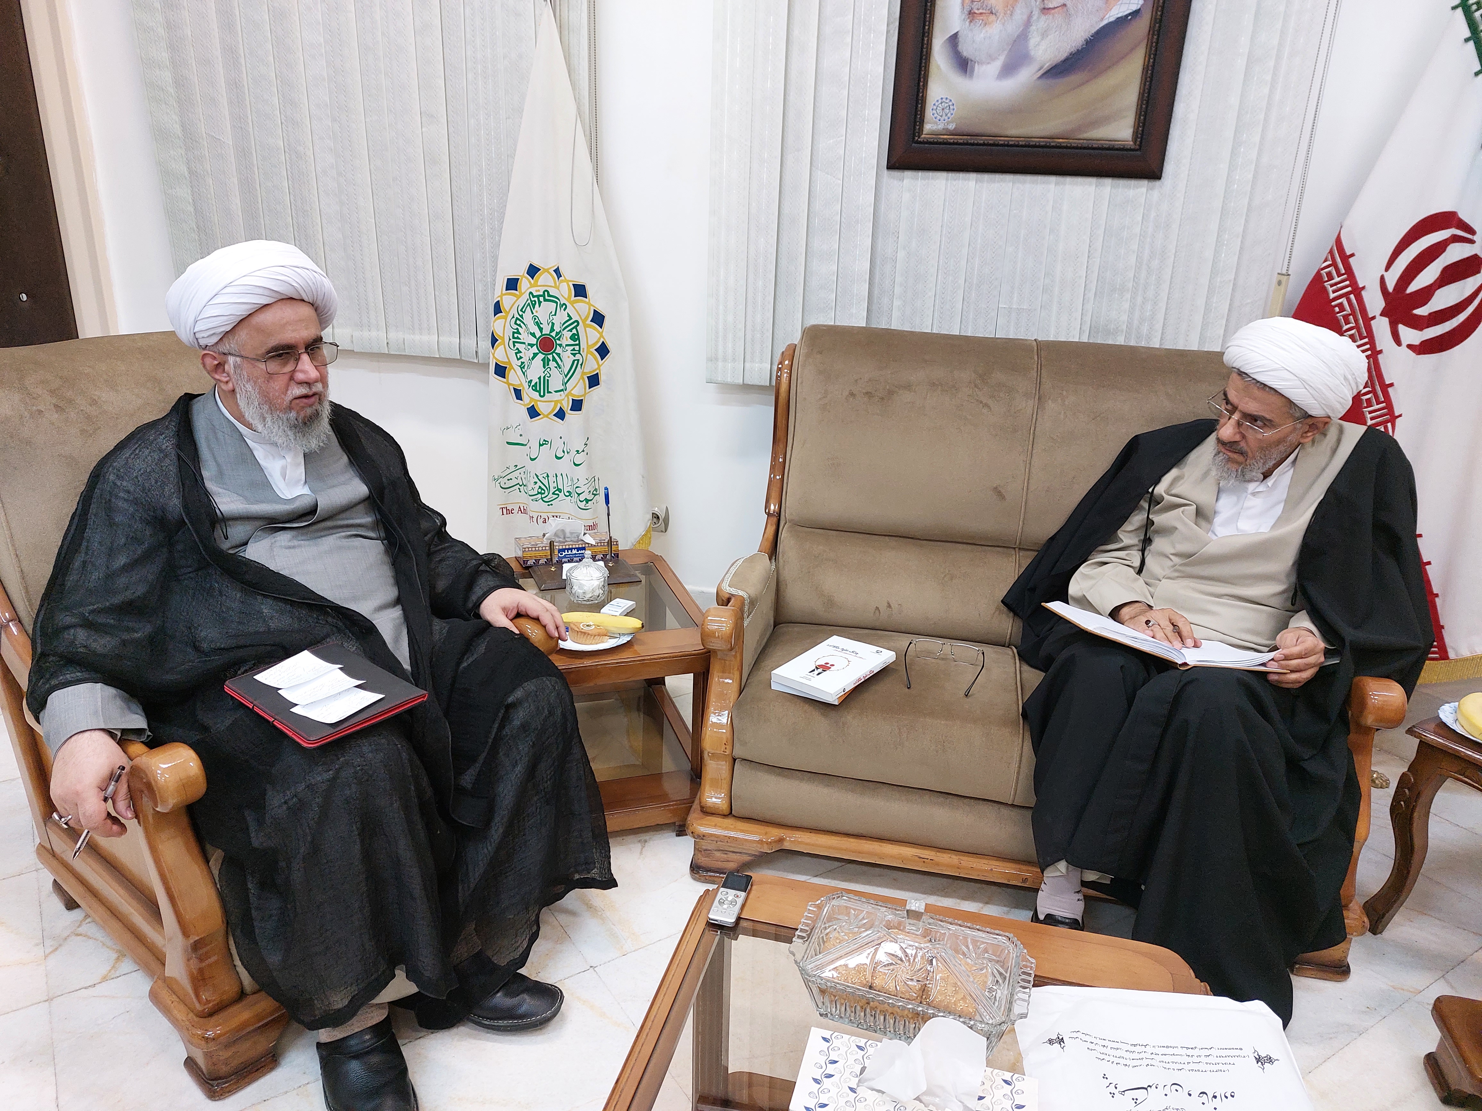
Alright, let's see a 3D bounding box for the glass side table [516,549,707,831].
[{"bbox_3d":[-0.333,0.310,2.385,0.446,0.448,0.624,-5,21,-18],"label":"glass side table"}]

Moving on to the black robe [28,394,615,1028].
[{"bbox_3d":[-0.713,0.223,1.755,0.838,0.944,0.751,19,26,39],"label":"black robe"}]

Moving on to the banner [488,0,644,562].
[{"bbox_3d":[-0.491,-0.665,2.947,0.472,1.636,0.200,2,20,0],"label":"banner"}]

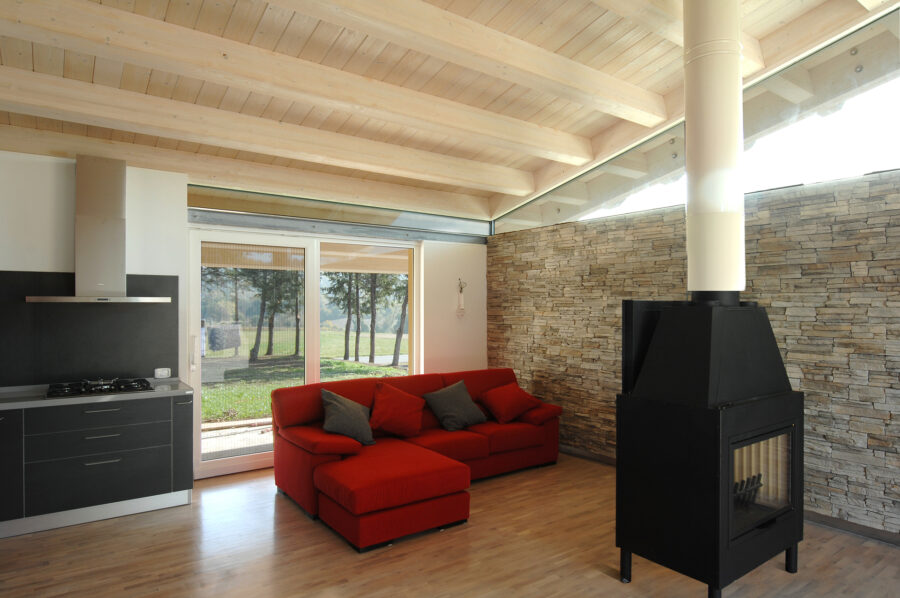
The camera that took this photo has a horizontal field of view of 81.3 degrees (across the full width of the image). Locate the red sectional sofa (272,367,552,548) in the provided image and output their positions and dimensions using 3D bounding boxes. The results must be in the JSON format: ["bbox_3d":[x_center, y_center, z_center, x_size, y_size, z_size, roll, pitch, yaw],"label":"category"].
[{"bbox_3d":[-0.030,1.214,4.657,2.620,0.865,1.546,0,-1,-34],"label":"red sectional sofa"}]

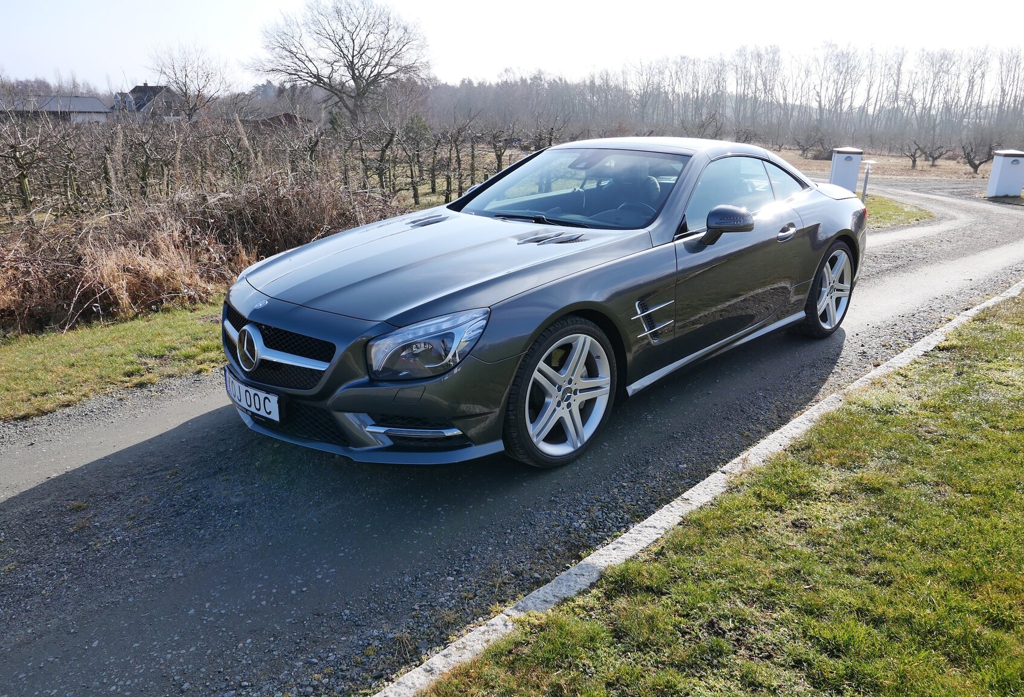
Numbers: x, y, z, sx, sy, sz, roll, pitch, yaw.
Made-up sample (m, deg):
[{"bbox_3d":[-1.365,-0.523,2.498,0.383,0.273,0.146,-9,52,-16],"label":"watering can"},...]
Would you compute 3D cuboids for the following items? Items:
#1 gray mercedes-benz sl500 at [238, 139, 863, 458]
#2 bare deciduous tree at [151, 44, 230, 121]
[{"bbox_3d":[0.600,-0.622,4.244,4.610,1.310,1.950,-17,25,-41],"label":"gray mercedes-benz sl500"},{"bbox_3d":[-34.079,-27.523,74.073,7.701,9.036,7.470,-8,20,-22],"label":"bare deciduous tree"}]

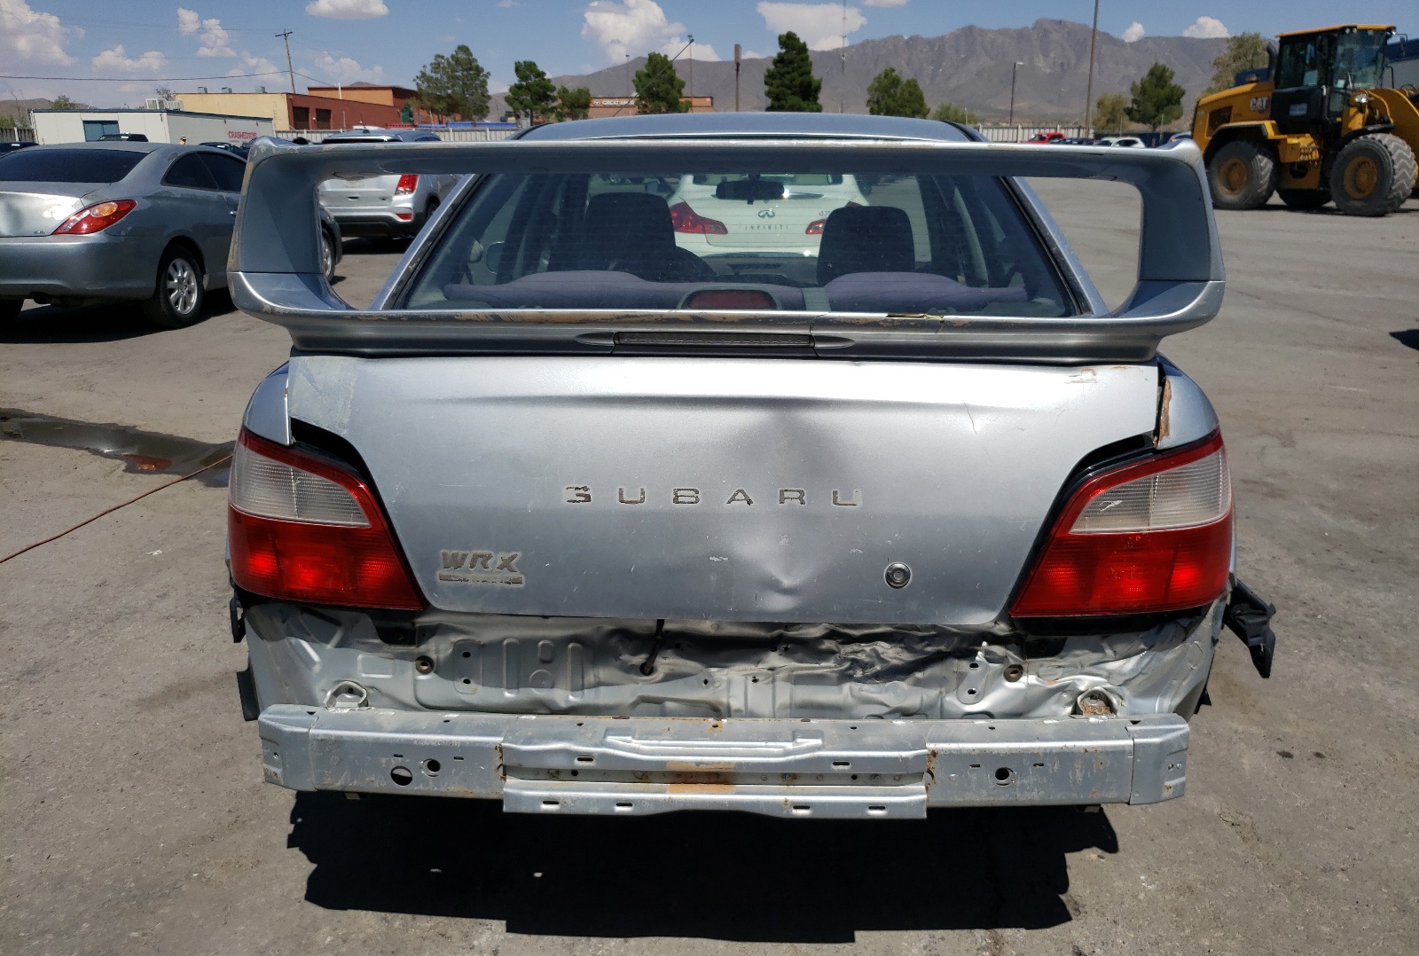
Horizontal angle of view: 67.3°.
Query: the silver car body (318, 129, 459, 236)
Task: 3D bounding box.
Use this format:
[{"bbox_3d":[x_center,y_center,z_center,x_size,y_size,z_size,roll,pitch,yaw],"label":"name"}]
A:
[{"bbox_3d":[-4.670,-4.407,16.126,1.775,1.660,4.250,0,18,1],"label":"silver car body"}]

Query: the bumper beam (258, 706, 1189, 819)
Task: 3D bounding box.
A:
[{"bbox_3d":[0.018,0.430,1.709,1.440,0.140,0.140,1,18,2],"label":"bumper beam"}]

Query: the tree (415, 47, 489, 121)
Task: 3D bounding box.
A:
[{"bbox_3d":[-23.288,-34.372,97.034,6.925,9.360,6.579,-1,18,0],"label":"tree"}]

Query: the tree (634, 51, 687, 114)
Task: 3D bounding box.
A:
[{"bbox_3d":[-4.089,-31.742,89.570,4.368,7.421,4.368,0,18,0],"label":"tree"}]

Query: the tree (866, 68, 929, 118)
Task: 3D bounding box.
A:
[{"bbox_3d":[18.615,-36.765,105.905,6.148,7.365,5.841,-1,18,0],"label":"tree"}]

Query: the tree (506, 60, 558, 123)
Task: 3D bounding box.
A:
[{"bbox_3d":[-14.887,-31.457,89.663,4.373,6.821,4.373,0,18,0],"label":"tree"}]

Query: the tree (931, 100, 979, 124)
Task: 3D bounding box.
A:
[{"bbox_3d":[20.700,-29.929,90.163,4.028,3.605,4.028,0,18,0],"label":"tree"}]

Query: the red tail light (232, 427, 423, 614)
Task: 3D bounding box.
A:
[{"bbox_3d":[-0.578,0.043,1.683,0.320,0.250,0.200,1,18,2],"label":"red tail light"}]

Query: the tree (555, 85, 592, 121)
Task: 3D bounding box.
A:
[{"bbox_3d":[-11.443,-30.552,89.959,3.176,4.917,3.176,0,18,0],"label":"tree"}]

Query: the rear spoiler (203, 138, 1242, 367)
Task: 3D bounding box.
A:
[{"bbox_3d":[0.026,-0.359,1.661,1.400,0.320,0.320,1,18,2],"label":"rear spoiler"}]

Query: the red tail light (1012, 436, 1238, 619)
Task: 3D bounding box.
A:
[{"bbox_3d":[0.661,0.068,1.722,0.370,0.265,0.190,-2,18,-3],"label":"red tail light"}]

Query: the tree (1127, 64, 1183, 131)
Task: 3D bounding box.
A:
[{"bbox_3d":[46.616,-39.236,111.535,6.031,7.872,5.729,-1,18,0],"label":"tree"}]

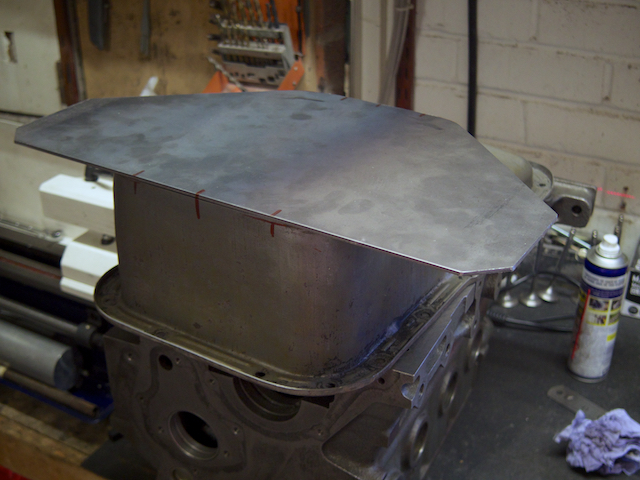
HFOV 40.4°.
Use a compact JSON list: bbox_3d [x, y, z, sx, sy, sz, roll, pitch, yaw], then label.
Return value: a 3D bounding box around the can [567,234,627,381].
[{"bbox_3d":[0.360,0.087,1.123,0.053,0.202,0.053,0,26,0],"label":"can"}]

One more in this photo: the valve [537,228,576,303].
[{"bbox_3d":[0.363,0.037,1.313,0.034,0.121,0.034,20,30,15],"label":"valve"}]

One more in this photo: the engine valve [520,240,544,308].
[{"bbox_3d":[0.324,0.043,1.308,0.036,0.118,0.036,7,27,14],"label":"engine valve"}]

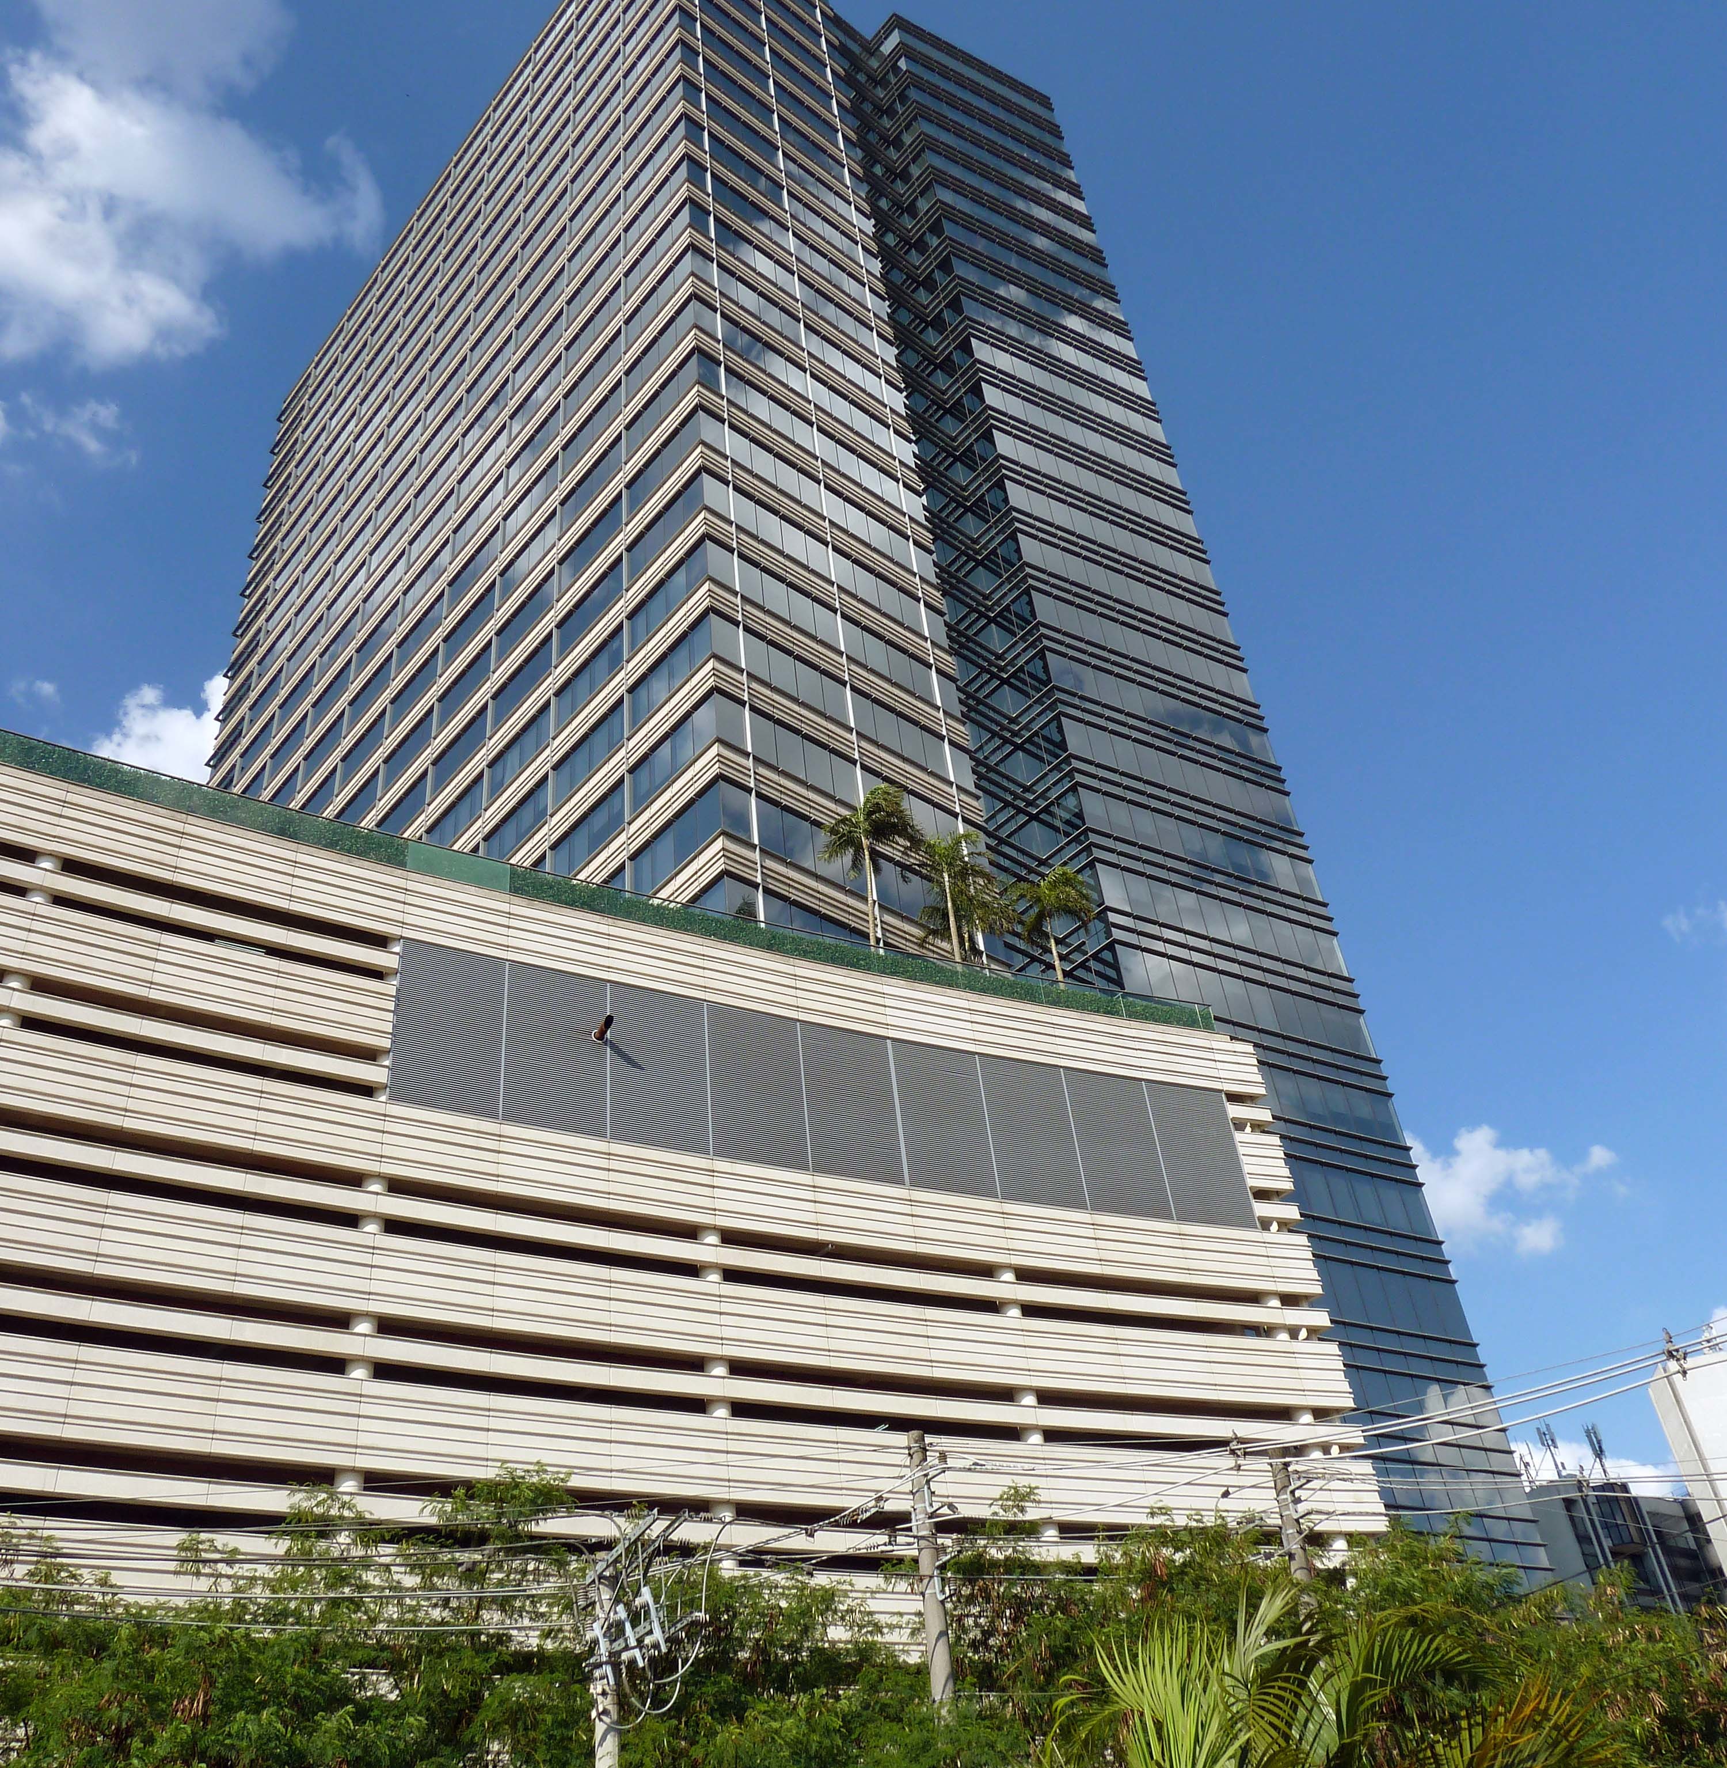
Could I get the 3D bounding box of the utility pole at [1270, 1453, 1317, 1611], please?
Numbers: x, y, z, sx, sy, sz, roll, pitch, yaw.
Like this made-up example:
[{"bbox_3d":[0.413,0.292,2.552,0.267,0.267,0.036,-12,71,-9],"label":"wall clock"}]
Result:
[{"bbox_3d":[6.454,12.109,21.505,0.340,9.527,0.340,-7,-38,0],"label":"utility pole"}]

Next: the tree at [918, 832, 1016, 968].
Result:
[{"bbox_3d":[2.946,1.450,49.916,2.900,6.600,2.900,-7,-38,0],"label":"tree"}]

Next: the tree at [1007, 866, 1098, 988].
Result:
[{"bbox_3d":[5.965,2.039,50.576,2.750,6.123,2.750,-7,-38,0],"label":"tree"}]

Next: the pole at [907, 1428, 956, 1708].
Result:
[{"bbox_3d":[1.132,11.153,19.560,0.330,9.625,0.330,-7,-38,0],"label":"pole"}]

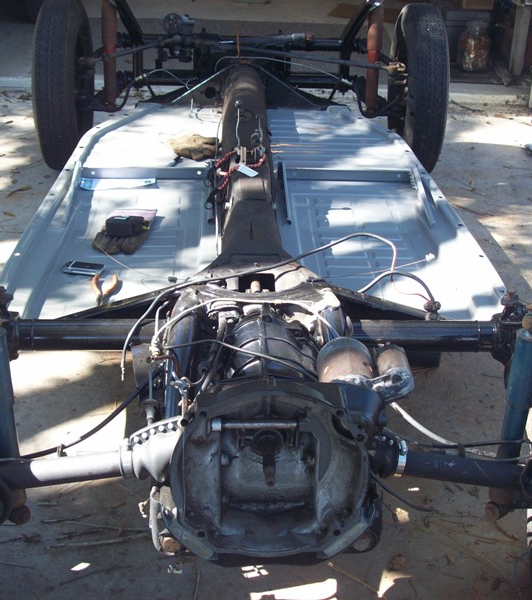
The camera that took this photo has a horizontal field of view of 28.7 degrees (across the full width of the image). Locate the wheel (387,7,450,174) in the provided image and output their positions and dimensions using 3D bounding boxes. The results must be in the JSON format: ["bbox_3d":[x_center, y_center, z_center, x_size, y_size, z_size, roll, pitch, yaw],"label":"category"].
[{"bbox_3d":[0.570,-0.792,3.933,0.165,0.645,0.647,1,28,-2],"label":"wheel"}]

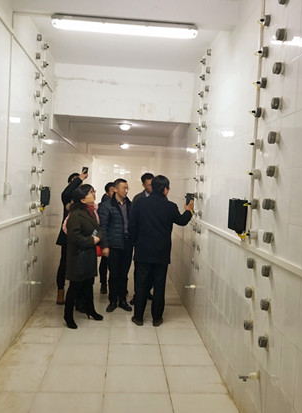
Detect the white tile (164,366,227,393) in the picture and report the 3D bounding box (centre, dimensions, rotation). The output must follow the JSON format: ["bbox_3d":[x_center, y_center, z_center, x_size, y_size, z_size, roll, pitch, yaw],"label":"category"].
[{"bbox_3d":[0.378,1.472,3.496,0.495,0.010,0.505,3,2,-4],"label":"white tile"}]

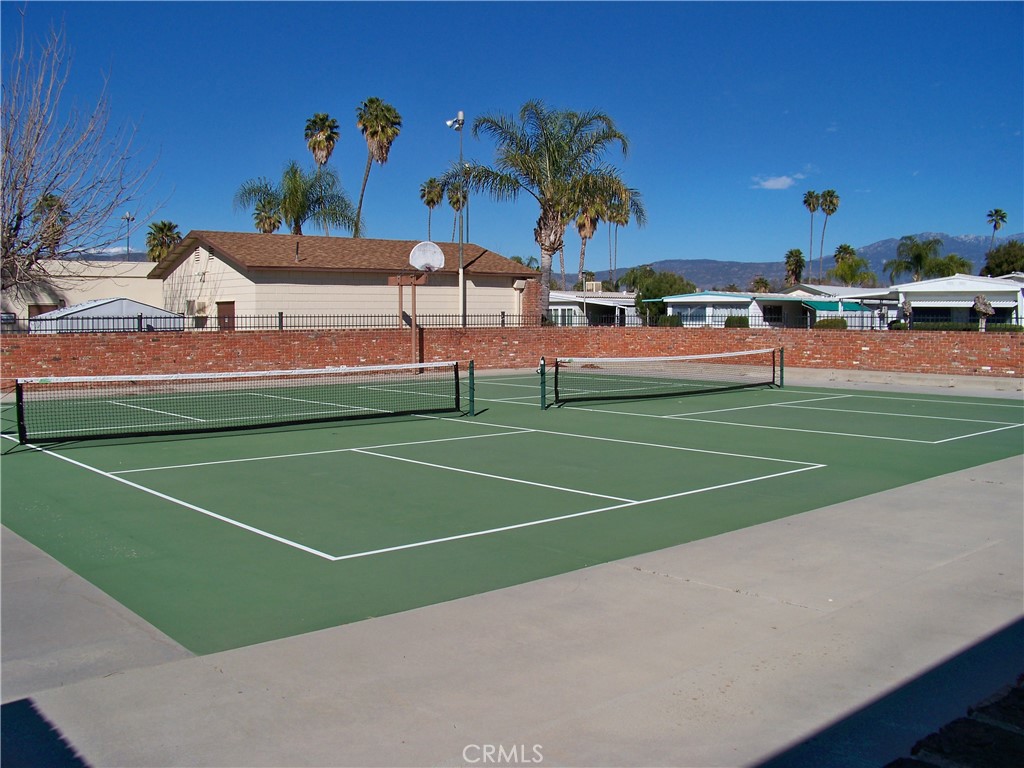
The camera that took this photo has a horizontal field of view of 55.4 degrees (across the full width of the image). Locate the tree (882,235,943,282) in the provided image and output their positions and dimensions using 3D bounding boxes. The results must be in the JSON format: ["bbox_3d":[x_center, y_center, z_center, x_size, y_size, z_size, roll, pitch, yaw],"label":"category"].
[{"bbox_3d":[37.833,-9.301,92.574,5.670,9.490,5.700,2,4,22],"label":"tree"}]

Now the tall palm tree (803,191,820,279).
[{"bbox_3d":[44.499,-18.502,145.698,2.599,20.378,2.599,-4,5,-42],"label":"tall palm tree"}]

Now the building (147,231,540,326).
[{"bbox_3d":[-5.274,-2.632,31.392,10.576,4.151,7.048,-4,5,-42],"label":"building"}]

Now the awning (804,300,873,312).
[{"bbox_3d":[19.173,-4.565,57.500,6.365,0.600,0.900,-4,5,-42],"label":"awning"}]

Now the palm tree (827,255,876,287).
[{"bbox_3d":[30.387,-7.924,87.658,4.480,7.360,4.500,2,4,19],"label":"palm tree"}]

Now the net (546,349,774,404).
[{"bbox_3d":[3.287,-0.201,19.255,6.750,0.840,0.070,-4,5,-42],"label":"net"}]

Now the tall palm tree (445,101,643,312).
[{"bbox_3d":[1.175,-5.788,37.192,7.480,9.780,7.200,0,4,2],"label":"tall palm tree"}]

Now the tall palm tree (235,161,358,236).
[{"bbox_3d":[-11.999,-7.283,54.634,6.900,10.310,6.800,-1,4,-12],"label":"tall palm tree"}]

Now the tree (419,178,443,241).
[{"bbox_3d":[-9.514,-15.064,114.242,2.790,17.760,2.800,0,4,-5],"label":"tree"}]

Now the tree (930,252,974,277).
[{"bbox_3d":[42.716,-8.801,95.614,4.490,8.100,4.600,2,4,24],"label":"tree"}]

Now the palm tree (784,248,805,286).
[{"bbox_3d":[36.180,-12.122,125.355,2.561,10.353,2.561,-4,5,-42],"label":"palm tree"}]

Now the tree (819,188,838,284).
[{"bbox_3d":[44.850,-17.732,139.107,2.840,20.030,2.800,1,4,18],"label":"tree"}]

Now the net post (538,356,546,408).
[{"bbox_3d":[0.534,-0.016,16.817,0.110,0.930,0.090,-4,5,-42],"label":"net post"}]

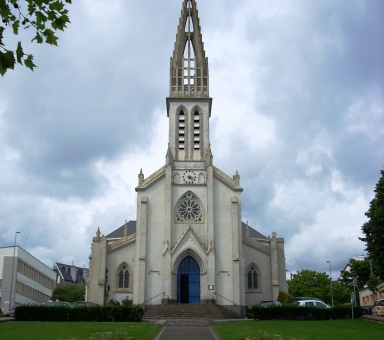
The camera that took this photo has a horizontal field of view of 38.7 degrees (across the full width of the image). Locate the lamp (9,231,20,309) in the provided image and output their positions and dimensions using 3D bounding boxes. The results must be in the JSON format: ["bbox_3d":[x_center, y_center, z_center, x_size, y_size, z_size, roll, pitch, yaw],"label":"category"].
[{"bbox_3d":[-19.186,10.932,59.438,0.650,8.800,0.250,0,-17,0],"label":"lamp"}]

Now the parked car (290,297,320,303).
[{"bbox_3d":[11.306,13.120,52.472,4.250,1.580,1.750,0,-17,0],"label":"parked car"}]

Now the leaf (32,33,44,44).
[{"bbox_3d":[-1.402,-1.201,5.000,0.110,0.110,0.050,0,-17,0],"label":"leaf"}]

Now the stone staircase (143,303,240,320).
[{"bbox_3d":[-0.045,12.987,50.105,8.800,1.550,3.200,0,-17,0],"label":"stone staircase"}]

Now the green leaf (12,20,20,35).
[{"bbox_3d":[-1.603,-1.302,5.000,0.073,0.128,0.050,0,-17,0],"label":"green leaf"}]

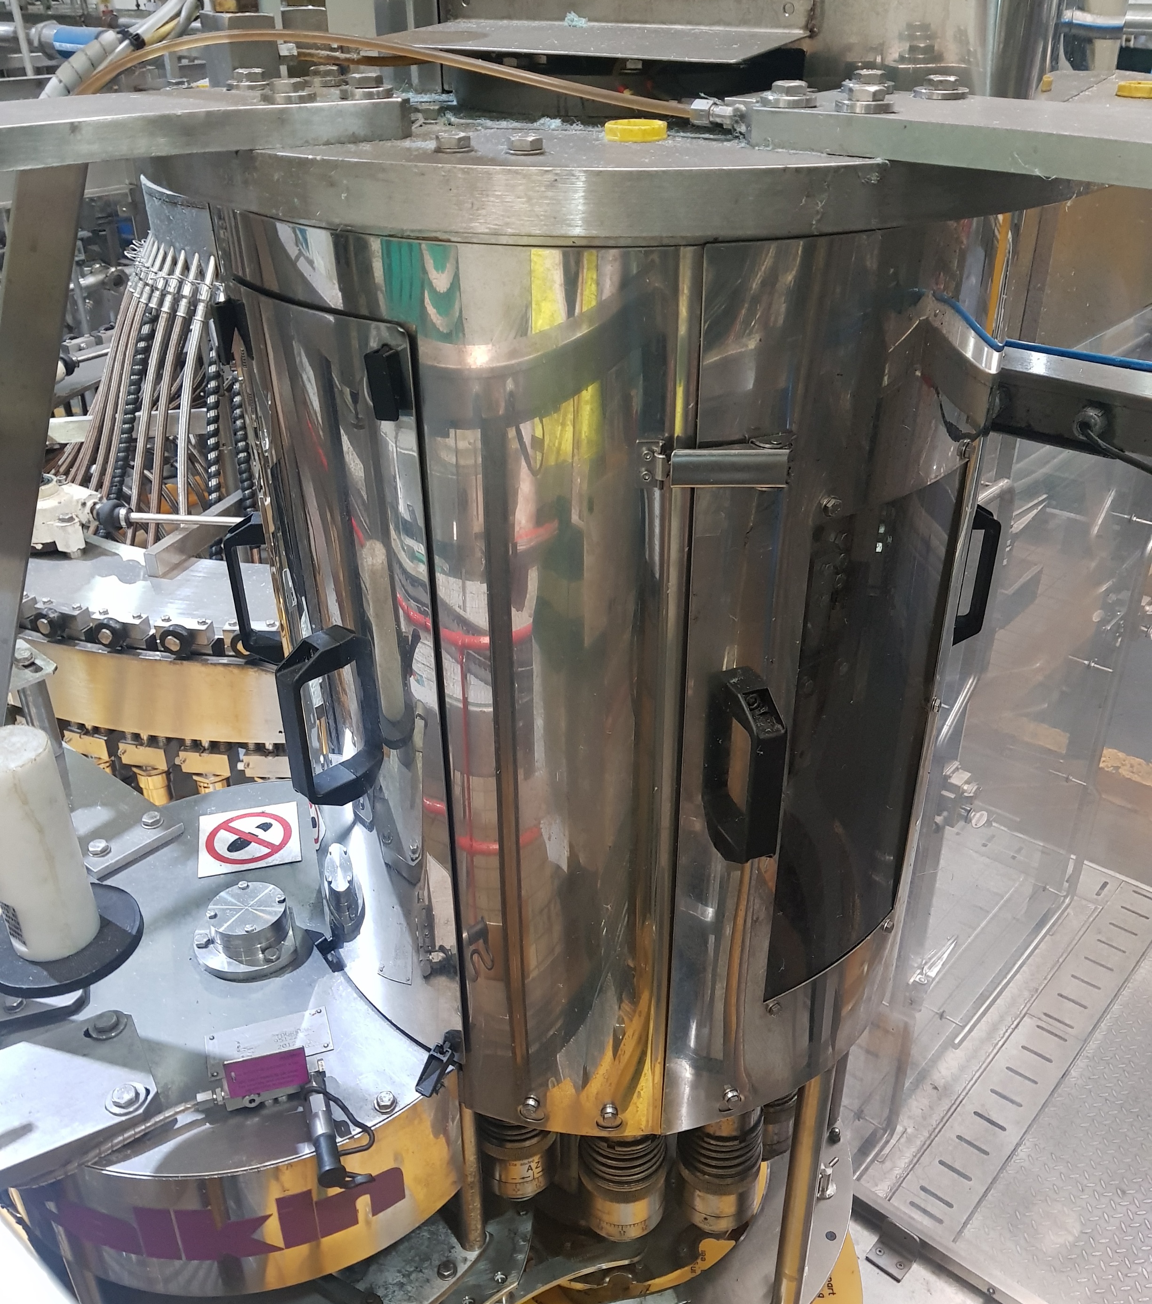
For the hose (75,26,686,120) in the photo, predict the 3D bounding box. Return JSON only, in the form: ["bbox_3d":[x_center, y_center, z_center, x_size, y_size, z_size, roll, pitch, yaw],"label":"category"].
[{"bbox_3d":[-0.122,-0.359,0.714,0.403,0.043,0.062,7,32,13],"label":"hose"}]

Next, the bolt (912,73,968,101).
[{"bbox_3d":[0.213,-0.328,0.670,0.033,0.010,0.033,8,32,14],"label":"bolt"}]

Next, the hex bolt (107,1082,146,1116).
[{"bbox_3d":[-0.352,0.347,0.900,0.030,0.011,0.030,-18,35,-26],"label":"hex bolt"}]

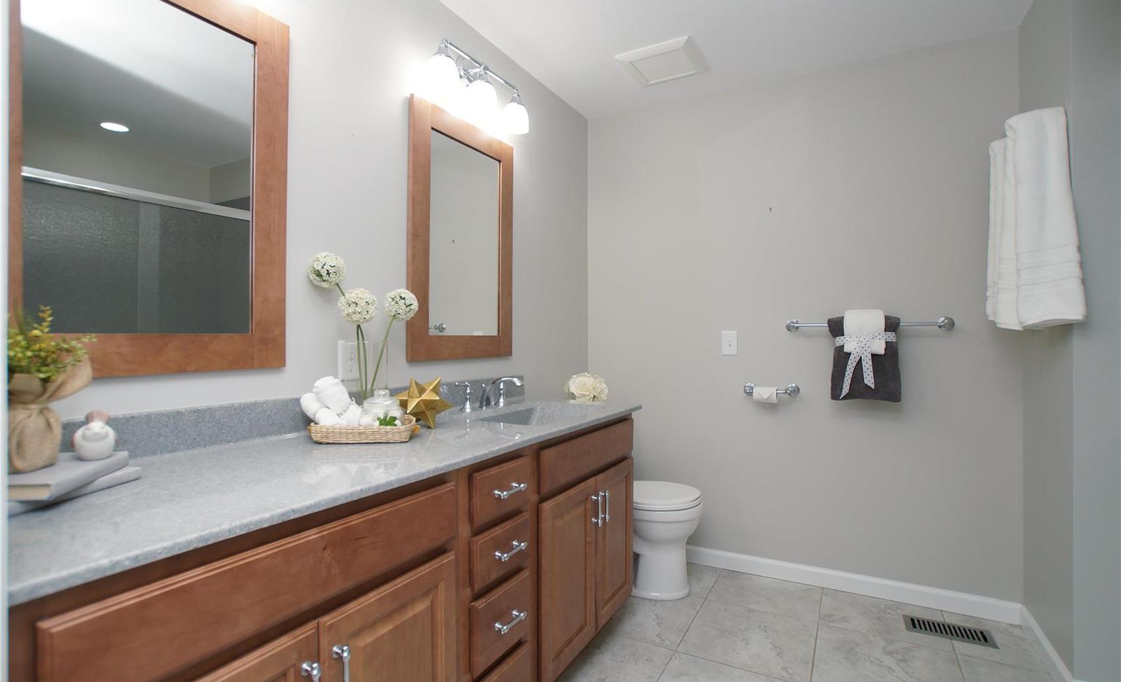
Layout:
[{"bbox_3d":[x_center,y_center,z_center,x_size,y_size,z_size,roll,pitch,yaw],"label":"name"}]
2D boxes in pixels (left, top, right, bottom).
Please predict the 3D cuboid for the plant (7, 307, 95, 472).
[{"bbox_3d":[-0.910,0.078,0.865,0.175,0.280,0.170,0,0,-45],"label":"plant"}]

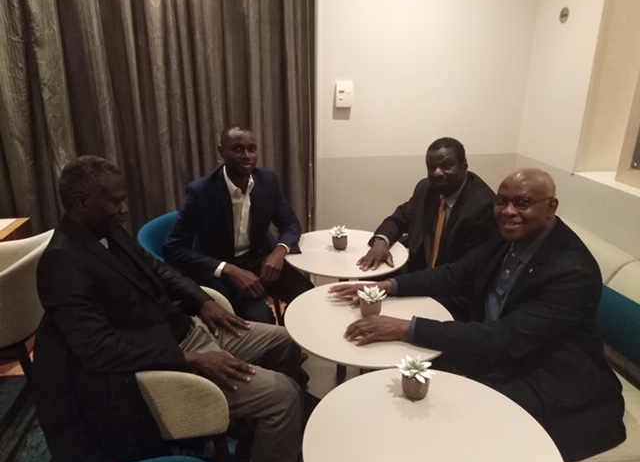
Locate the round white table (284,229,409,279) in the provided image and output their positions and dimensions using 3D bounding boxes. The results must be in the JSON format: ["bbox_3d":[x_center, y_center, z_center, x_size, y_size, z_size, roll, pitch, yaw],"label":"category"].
[{"bbox_3d":[0.129,0.436,2.446,0.600,0.730,0.600,0,19,0],"label":"round white table"}]

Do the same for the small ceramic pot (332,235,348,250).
[{"bbox_3d":[0.099,0.051,2.346,0.074,0.061,0.074,0,19,0],"label":"small ceramic pot"}]

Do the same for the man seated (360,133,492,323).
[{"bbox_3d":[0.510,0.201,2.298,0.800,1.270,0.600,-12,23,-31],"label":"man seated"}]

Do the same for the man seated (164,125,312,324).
[{"bbox_3d":[-0.290,0.171,2.340,0.600,1.300,0.800,-14,24,-34],"label":"man seated"}]

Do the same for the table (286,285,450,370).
[{"bbox_3d":[0.174,0.651,1.833,0.600,0.730,0.600,0,19,0],"label":"table"}]

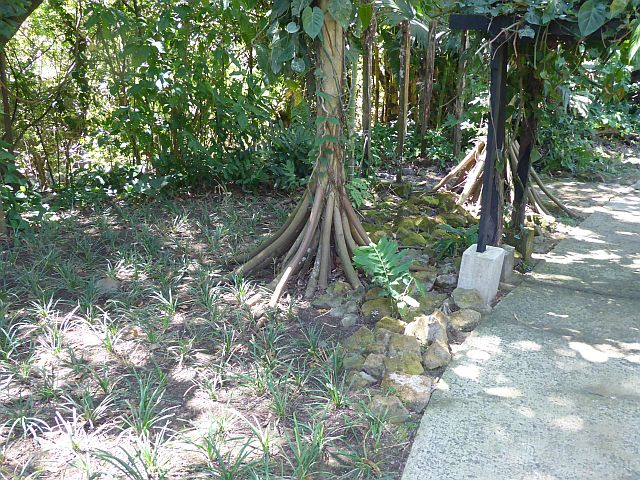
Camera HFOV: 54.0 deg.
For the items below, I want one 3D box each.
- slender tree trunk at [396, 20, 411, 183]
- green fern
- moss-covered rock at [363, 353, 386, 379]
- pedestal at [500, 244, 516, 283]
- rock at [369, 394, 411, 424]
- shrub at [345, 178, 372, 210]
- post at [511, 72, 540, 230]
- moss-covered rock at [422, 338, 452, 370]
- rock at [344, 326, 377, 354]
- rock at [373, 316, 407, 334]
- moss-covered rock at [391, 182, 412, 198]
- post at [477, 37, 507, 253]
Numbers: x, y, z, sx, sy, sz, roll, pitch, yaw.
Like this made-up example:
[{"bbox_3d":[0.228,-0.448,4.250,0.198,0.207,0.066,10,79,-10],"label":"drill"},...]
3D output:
[{"bbox_3d":[1.102,-1.808,8.378,0.118,2.092,0.118,0,16,0],"label":"slender tree trunk"},{"bbox_3d":[0.469,0.212,4.455,0.443,0.412,0.340,0,16,0],"label":"green fern"},{"bbox_3d":[0.298,0.686,3.435,0.127,0.120,0.130,0,15,0],"label":"moss-covered rock"},{"bbox_3d":[1.473,0.159,5.137,0.206,0.283,0.206,10,19,31],"label":"pedestal"},{"bbox_3d":[0.335,0.833,3.111,0.196,0.093,0.144,0,16,0],"label":"rock"},{"bbox_3d":[0.418,-0.516,6.827,0.295,0.330,0.280,0,15,0],"label":"shrub"},{"bbox_3d":[1.733,-0.762,5.289,0.110,1.409,0.110,0,15,0],"label":"post"},{"bbox_3d":[0.660,0.643,3.532,0.164,0.145,0.160,0,15,0],"label":"moss-covered rock"},{"bbox_3d":[0.252,0.604,3.839,0.191,0.124,0.175,0,16,0],"label":"rock"},{"bbox_3d":[0.441,0.535,3.936,0.194,0.110,0.160,0,15,0],"label":"rock"},{"bbox_3d":[0.976,-0.593,7.528,0.256,0.160,0.220,0,15,0],"label":"moss-covered rock"},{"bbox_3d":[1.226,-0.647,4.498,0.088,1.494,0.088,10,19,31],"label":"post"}]

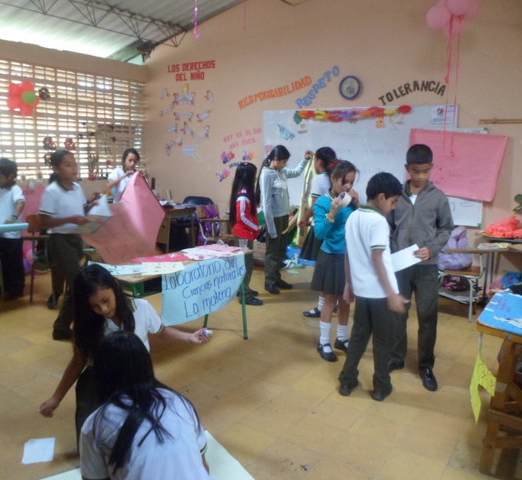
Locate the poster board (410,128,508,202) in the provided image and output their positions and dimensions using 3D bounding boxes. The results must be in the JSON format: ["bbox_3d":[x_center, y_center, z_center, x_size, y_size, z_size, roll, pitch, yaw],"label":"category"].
[{"bbox_3d":[1.916,-0.761,4.845,0.922,0.631,0.020,15,17,32],"label":"poster board"}]

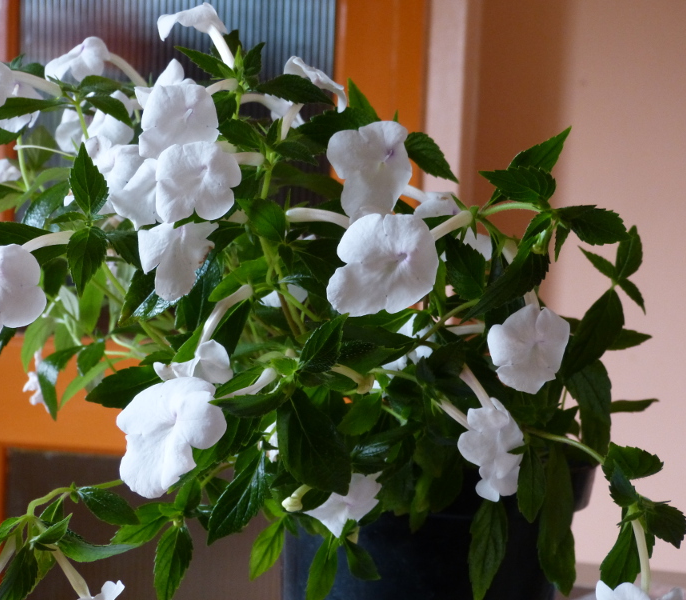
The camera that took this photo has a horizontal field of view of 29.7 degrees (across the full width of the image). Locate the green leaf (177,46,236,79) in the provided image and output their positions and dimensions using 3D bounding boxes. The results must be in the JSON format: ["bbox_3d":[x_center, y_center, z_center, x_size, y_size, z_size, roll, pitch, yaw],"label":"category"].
[{"bbox_3d":[-0.065,-0.112,0.610,0.031,0.008,0.015,25,32,-19],"label":"green leaf"}]

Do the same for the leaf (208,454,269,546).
[{"bbox_3d":[-0.051,0.096,0.627,0.022,0.051,0.010,33,-17,-5],"label":"leaf"}]

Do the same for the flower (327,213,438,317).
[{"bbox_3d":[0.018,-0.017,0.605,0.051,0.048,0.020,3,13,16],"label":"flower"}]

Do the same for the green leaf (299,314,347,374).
[{"bbox_3d":[-0.009,0.021,0.610,0.011,0.036,0.020,22,23,-45],"label":"green leaf"}]

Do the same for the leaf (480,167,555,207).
[{"bbox_3d":[0.088,-0.057,0.650,0.045,0.019,0.010,20,-42,-26],"label":"leaf"}]

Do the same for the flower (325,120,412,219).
[{"bbox_3d":[0.013,-0.063,0.635,0.041,0.050,0.022,2,3,-6],"label":"flower"}]

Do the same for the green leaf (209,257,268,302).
[{"bbox_3d":[-0.049,-0.009,0.615,0.035,0.008,0.019,-35,42,-17],"label":"green leaf"}]

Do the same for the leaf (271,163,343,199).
[{"bbox_3d":[-0.021,-0.072,0.775,0.048,0.009,0.018,24,47,12],"label":"leaf"}]

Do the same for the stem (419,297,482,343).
[{"bbox_3d":[0.050,0.009,0.600,0.036,0.004,0.004,-34,0,-8],"label":"stem"}]

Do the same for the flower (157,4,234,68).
[{"bbox_3d":[-0.080,-0.142,0.700,0.040,0.034,0.038,-20,-22,-9],"label":"flower"}]

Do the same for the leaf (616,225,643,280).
[{"bbox_3d":[0.153,-0.026,0.690,0.014,0.030,0.008,18,0,26],"label":"leaf"}]

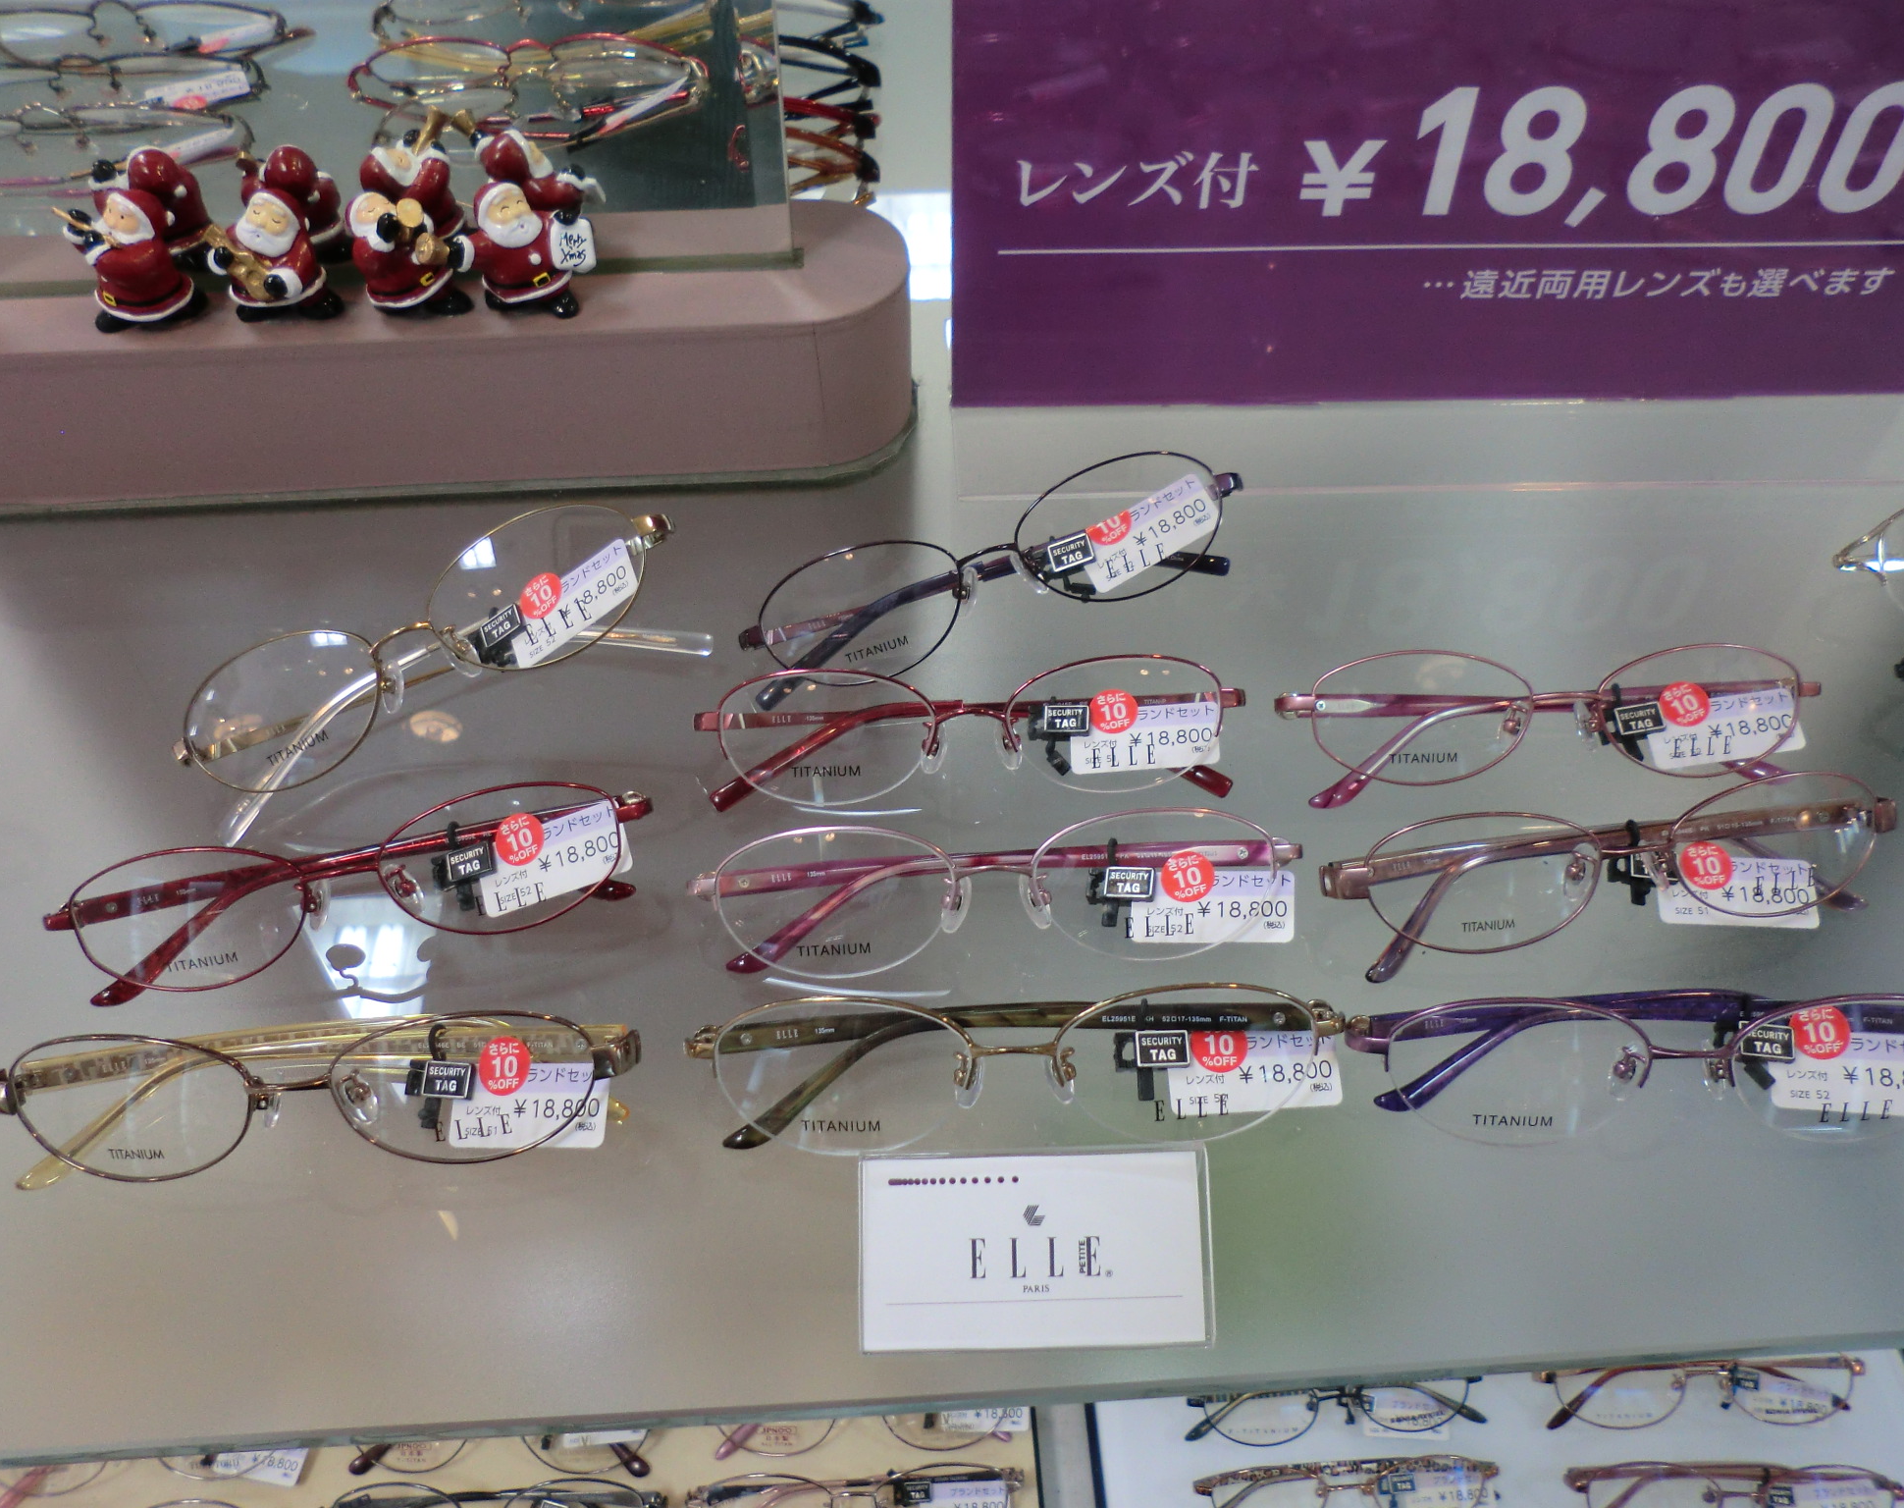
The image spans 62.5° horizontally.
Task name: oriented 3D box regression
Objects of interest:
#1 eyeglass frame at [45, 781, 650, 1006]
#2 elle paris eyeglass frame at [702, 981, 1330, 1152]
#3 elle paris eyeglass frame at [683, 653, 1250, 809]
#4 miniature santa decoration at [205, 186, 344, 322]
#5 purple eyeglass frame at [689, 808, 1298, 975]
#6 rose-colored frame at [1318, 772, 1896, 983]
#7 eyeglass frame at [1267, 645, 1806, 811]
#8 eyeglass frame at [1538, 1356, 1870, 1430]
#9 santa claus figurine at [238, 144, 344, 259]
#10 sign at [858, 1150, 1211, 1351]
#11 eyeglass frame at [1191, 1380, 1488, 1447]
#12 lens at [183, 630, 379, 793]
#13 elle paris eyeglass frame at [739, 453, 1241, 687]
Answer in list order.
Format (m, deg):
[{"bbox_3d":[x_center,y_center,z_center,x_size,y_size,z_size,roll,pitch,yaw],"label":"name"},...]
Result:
[{"bbox_3d":[-0.137,0.027,0.361,0.137,0.039,0.033,-11,19,-4],"label":"eyeglass frame"},{"bbox_3d":[0.014,0.062,0.332,0.137,0.039,0.033,-1,16,-1],"label":"elle paris eyeglass frame"},{"bbox_3d":[0.005,-0.009,0.393,0.137,0.039,0.033,-1,16,-2],"label":"elle paris eyeglass frame"},{"bbox_3d":[-0.173,-0.128,0.400,0.033,0.036,0.024,2,50,2],"label":"miniature santa decoration"},{"bbox_3d":[0.009,0.028,0.347,0.133,0.036,0.027,-3,16,-2],"label":"purple eyeglass frame"},{"bbox_3d":[0.147,0.022,0.354,0.134,0.036,0.028,-6,16,-5],"label":"rose-colored frame"},{"bbox_3d":[0.150,-0.012,0.399,0.137,0.039,0.033,0,16,-1],"label":"eyeglass frame"},{"bbox_3d":[0.297,0.249,0.627,0.133,0.036,0.028,-2,16,-1],"label":"eyeglass frame"},{"bbox_3d":[-0.175,-0.145,0.413,0.033,0.036,0.024,-7,50,-6],"label":"santa claus figurine"},{"bbox_3d":[0.015,0.091,0.295,0.066,0.006,0.038,-1,82,0],"label":"sign"},{"bbox_3d":[0.169,0.285,0.700,0.132,0.039,0.033,-2,6,-3],"label":"eyeglass frame"},{"bbox_3d":[-0.162,-0.010,0.378,0.052,0.037,0.006,-23,8,7],"label":"lens"},{"bbox_3d":[0.010,-0.050,0.413,0.137,0.039,0.033,-18,11,-1],"label":"elle paris eyeglass frame"}]

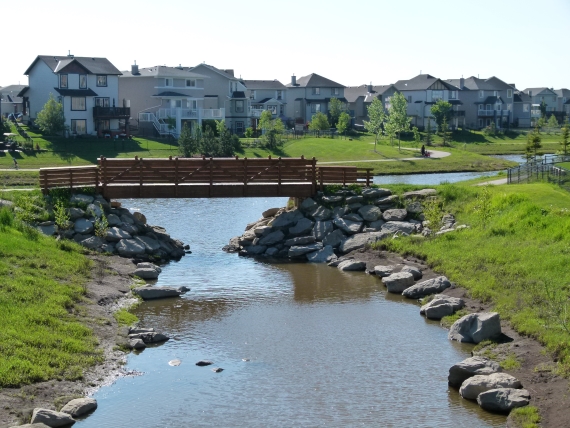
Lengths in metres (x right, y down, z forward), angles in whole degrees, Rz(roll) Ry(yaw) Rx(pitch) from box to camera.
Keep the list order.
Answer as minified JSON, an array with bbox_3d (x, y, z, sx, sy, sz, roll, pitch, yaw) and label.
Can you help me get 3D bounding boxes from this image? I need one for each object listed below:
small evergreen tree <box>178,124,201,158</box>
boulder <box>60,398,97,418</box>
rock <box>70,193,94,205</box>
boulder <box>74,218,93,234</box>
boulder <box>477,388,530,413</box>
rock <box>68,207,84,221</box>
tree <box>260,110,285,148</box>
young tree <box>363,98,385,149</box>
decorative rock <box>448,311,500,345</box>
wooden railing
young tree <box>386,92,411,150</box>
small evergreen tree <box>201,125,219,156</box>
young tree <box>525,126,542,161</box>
[{"bbox_3d":[-10.518,-8.205,127.000,2.400,3.750,2.400,0,5,0],"label":"small evergreen tree"},{"bbox_3d":[-4.938,4.651,27.600,0.800,0.380,0.620,1,5,15],"label":"boulder"},{"bbox_3d":[-10.837,-0.804,61.800,1.200,0.520,0.900,0,5,0],"label":"rock"},{"bbox_3d":[-10.380,0.644,59.400,0.920,0.800,0.850,0,5,0],"label":"boulder"},{"bbox_3d":[5.363,4.577,28.300,1.230,0.500,0.850,0,5,0],"label":"boulder"},{"bbox_3d":[-10.903,-0.026,60.300,0.850,0.680,0.800,0,5,0],"label":"rock"},{"bbox_3d":[-1.539,-10.406,142.000,2.900,4.700,2.900,0,5,0],"label":"tree"},{"bbox_3d":[12.341,-12.300,159.000,3.300,7.200,3.300,0,5,0],"label":"young tree"},{"bbox_3d":[6.063,3.644,36.700,1.550,0.820,1.200,0,5,0],"label":"decorative rock"},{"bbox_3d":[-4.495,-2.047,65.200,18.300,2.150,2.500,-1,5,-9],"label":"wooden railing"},{"bbox_3d":[17.521,-14.279,178.000,3.600,8.900,3.600,0,5,0],"label":"young tree"},{"bbox_3d":[-8.381,-8.126,128.000,2.000,3.600,2.000,0,5,0],"label":"small evergreen tree"},{"bbox_3d":[28.231,-8.009,131.000,2.100,3.950,2.100,0,5,0],"label":"young tree"}]

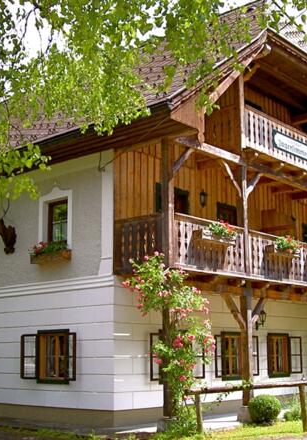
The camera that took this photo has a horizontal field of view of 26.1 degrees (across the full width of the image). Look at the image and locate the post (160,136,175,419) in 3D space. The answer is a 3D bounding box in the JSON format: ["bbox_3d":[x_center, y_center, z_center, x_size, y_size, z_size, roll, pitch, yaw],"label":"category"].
[{"bbox_3d":[0.316,0.997,13.259,0.178,5.649,0.178,-10,-15,41],"label":"post"}]

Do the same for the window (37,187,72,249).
[{"bbox_3d":[-2.331,0.000,15.803,1.151,1.569,0.167,-10,-15,41],"label":"window"}]

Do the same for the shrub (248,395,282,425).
[{"bbox_3d":[2.348,4.051,14.200,0.680,0.649,0.680,0,-11,0],"label":"shrub"}]

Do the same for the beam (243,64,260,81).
[{"bbox_3d":[2.519,-3.691,16.608,0.134,0.134,1.075,-10,29,41],"label":"beam"}]

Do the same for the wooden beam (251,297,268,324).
[{"bbox_3d":[2.428,2.069,15.410,0.136,0.863,0.136,-10,-54,41],"label":"wooden beam"}]

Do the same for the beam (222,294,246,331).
[{"bbox_3d":[1.819,2.080,14.809,0.150,0.150,1.100,-10,-56,41],"label":"beam"}]

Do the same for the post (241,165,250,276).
[{"bbox_3d":[2.153,-0.031,15.416,0.134,2.630,0.134,-10,-15,41],"label":"post"}]

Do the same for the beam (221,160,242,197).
[{"bbox_3d":[1.850,-0.951,15.464,0.140,1.080,0.140,-10,29,41],"label":"beam"}]

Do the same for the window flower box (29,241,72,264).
[{"bbox_3d":[-2.406,0.723,15.288,1.248,0.480,0.288,-10,-15,41],"label":"window flower box"}]

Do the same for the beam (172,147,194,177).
[{"bbox_3d":[0.593,-1.256,14.030,0.136,0.881,0.136,-10,-59,41],"label":"beam"}]

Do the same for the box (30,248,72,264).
[{"bbox_3d":[-2.371,0.866,15.269,1.190,0.211,0.211,-10,-15,41],"label":"box"}]

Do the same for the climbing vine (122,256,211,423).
[{"bbox_3d":[0.291,2.256,12.825,1.731,3.284,1.050,-1,-11,1],"label":"climbing vine"}]

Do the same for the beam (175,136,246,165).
[{"bbox_3d":[1.267,-1.564,14.925,0.190,0.190,2.550,-10,-15,41],"label":"beam"}]

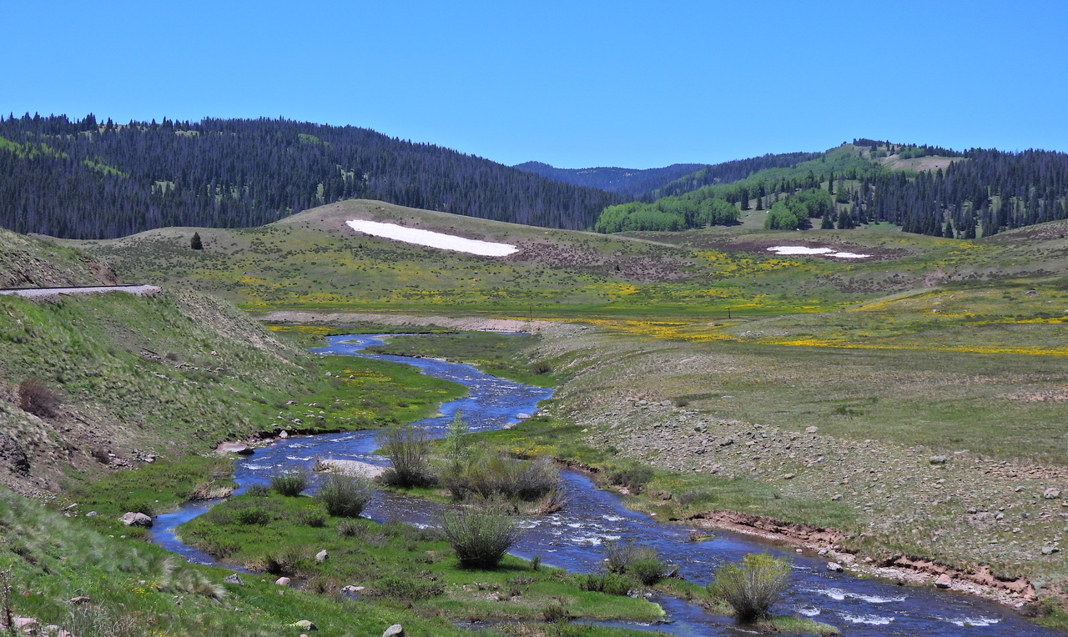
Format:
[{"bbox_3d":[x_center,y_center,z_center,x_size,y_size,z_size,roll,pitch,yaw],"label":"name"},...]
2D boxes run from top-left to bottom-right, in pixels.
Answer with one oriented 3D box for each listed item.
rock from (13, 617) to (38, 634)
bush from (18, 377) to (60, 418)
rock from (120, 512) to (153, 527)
[{"bbox_3d":[-8.079,4.892,27.000,0.400,0.250,0.330,0,2,0],"label":"rock"},{"bbox_3d":[-26.557,4.184,91.000,2.250,2.100,2.100,0,2,0],"label":"bush"},{"bbox_3d":[-17.338,8.787,74.000,1.360,0.620,1.050,0,2,0],"label":"rock"}]

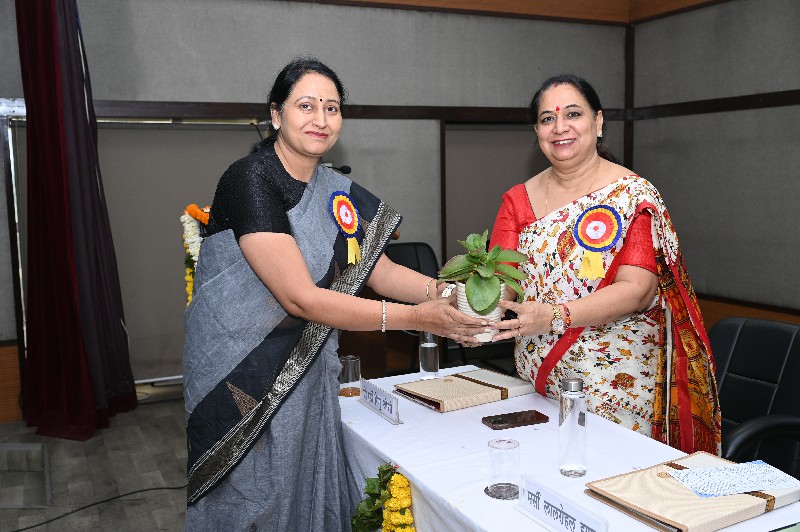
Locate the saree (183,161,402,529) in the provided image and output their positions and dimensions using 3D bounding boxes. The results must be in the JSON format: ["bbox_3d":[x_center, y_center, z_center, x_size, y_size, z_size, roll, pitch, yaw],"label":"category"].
[{"bbox_3d":[-0.252,0.446,1.739,0.430,1.340,0.390,5,9,40],"label":"saree"}]

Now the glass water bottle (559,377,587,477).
[{"bbox_3d":[0.344,0.317,1.499,0.056,0.191,0.056,-1,7,0],"label":"glass water bottle"}]

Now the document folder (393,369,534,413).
[{"bbox_3d":[0.173,0.334,2.036,0.295,0.032,0.205,-5,8,-29],"label":"document folder"}]

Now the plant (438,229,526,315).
[{"bbox_3d":[0.188,0.044,1.720,0.205,0.250,0.205,-1,7,0],"label":"plant"}]

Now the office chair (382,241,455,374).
[{"bbox_3d":[0.068,0.360,4.077,0.620,0.970,0.620,-4,8,-24],"label":"office chair"}]

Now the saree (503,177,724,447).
[{"bbox_3d":[0.577,0.403,2.058,0.490,1.310,0.360,3,8,28],"label":"saree"}]

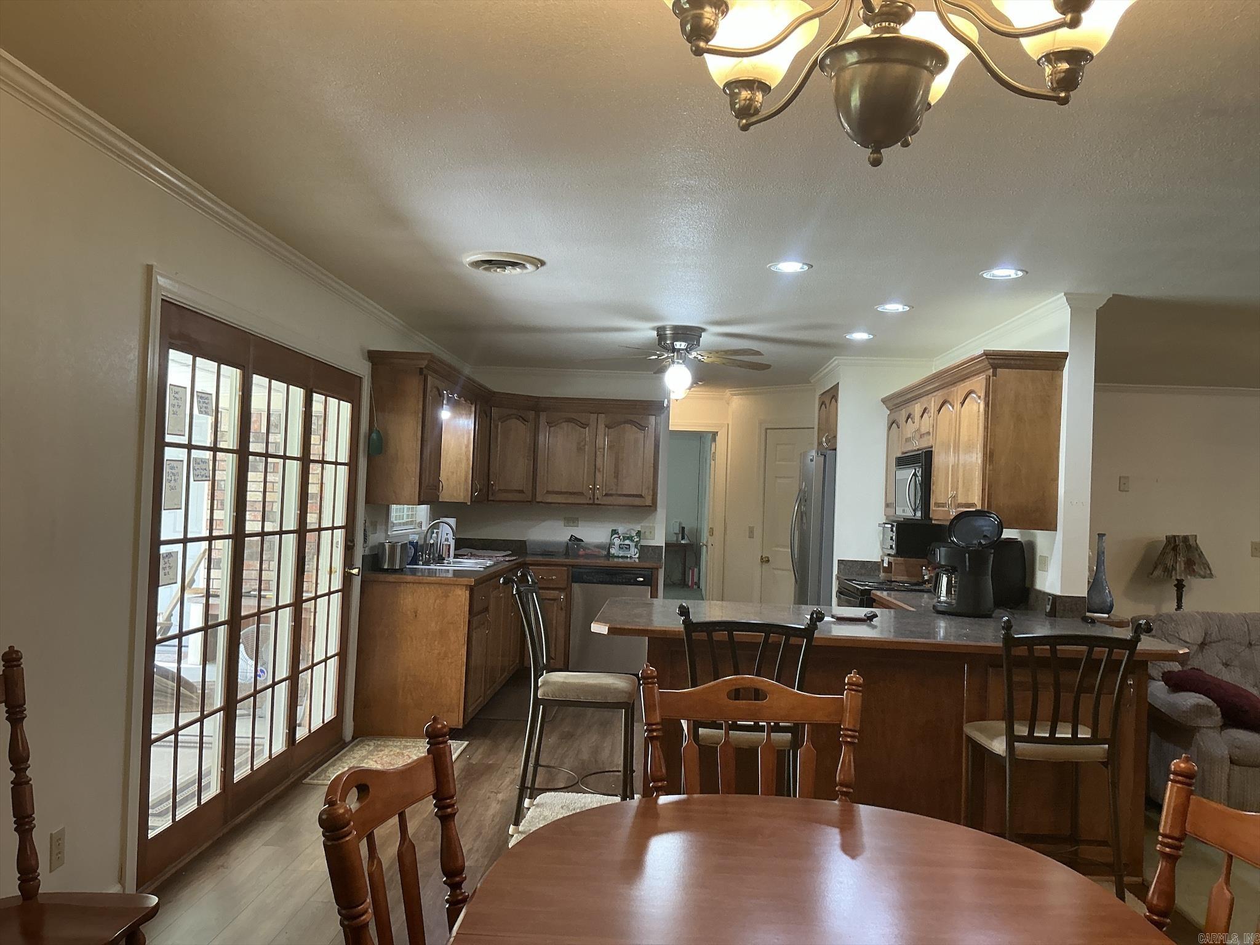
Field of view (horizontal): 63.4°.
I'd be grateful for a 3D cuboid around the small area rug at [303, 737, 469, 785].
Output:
[{"bbox_3d":[-1.227,1.489,5.281,0.615,0.012,0.915,2,-1,2],"label":"small area rug"}]

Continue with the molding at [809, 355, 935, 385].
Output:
[{"bbox_3d":[1.831,-0.738,7.841,0.710,0.085,1.470,2,-1,2],"label":"molding"}]

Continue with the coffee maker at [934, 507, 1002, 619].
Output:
[{"bbox_3d":[1.601,0.422,4.787,0.310,0.490,0.220,2,-1,19],"label":"coffee maker"}]

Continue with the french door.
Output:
[{"bbox_3d":[-1.598,0.438,4.549,0.065,1.996,2.220,2,-1,2],"label":"french door"}]

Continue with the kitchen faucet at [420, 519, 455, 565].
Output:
[{"bbox_3d":[-1.284,0.465,6.880,0.220,0.290,0.200,2,-1,2],"label":"kitchen faucet"}]

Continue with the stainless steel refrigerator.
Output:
[{"bbox_3d":[1.666,0.765,7.749,0.840,1.780,0.900,2,-1,2],"label":"stainless steel refrigerator"}]

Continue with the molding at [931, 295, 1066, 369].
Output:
[{"bbox_3d":[2.098,-0.766,5.912,0.060,0.075,2.300,2,-1,2],"label":"molding"}]

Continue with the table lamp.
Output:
[{"bbox_3d":[3.831,0.792,7.088,0.460,0.700,0.460,2,-1,2],"label":"table lamp"}]

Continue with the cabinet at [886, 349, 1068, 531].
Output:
[{"bbox_3d":[1.899,-0.117,5.972,0.390,0.850,2.340,2,-1,2],"label":"cabinet"}]

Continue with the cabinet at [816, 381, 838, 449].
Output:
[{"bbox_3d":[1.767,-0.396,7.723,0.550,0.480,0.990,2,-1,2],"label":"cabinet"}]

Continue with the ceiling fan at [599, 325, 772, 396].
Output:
[{"bbox_3d":[0.292,-0.664,6.141,1.220,0.400,1.220,2,-1,2],"label":"ceiling fan"}]

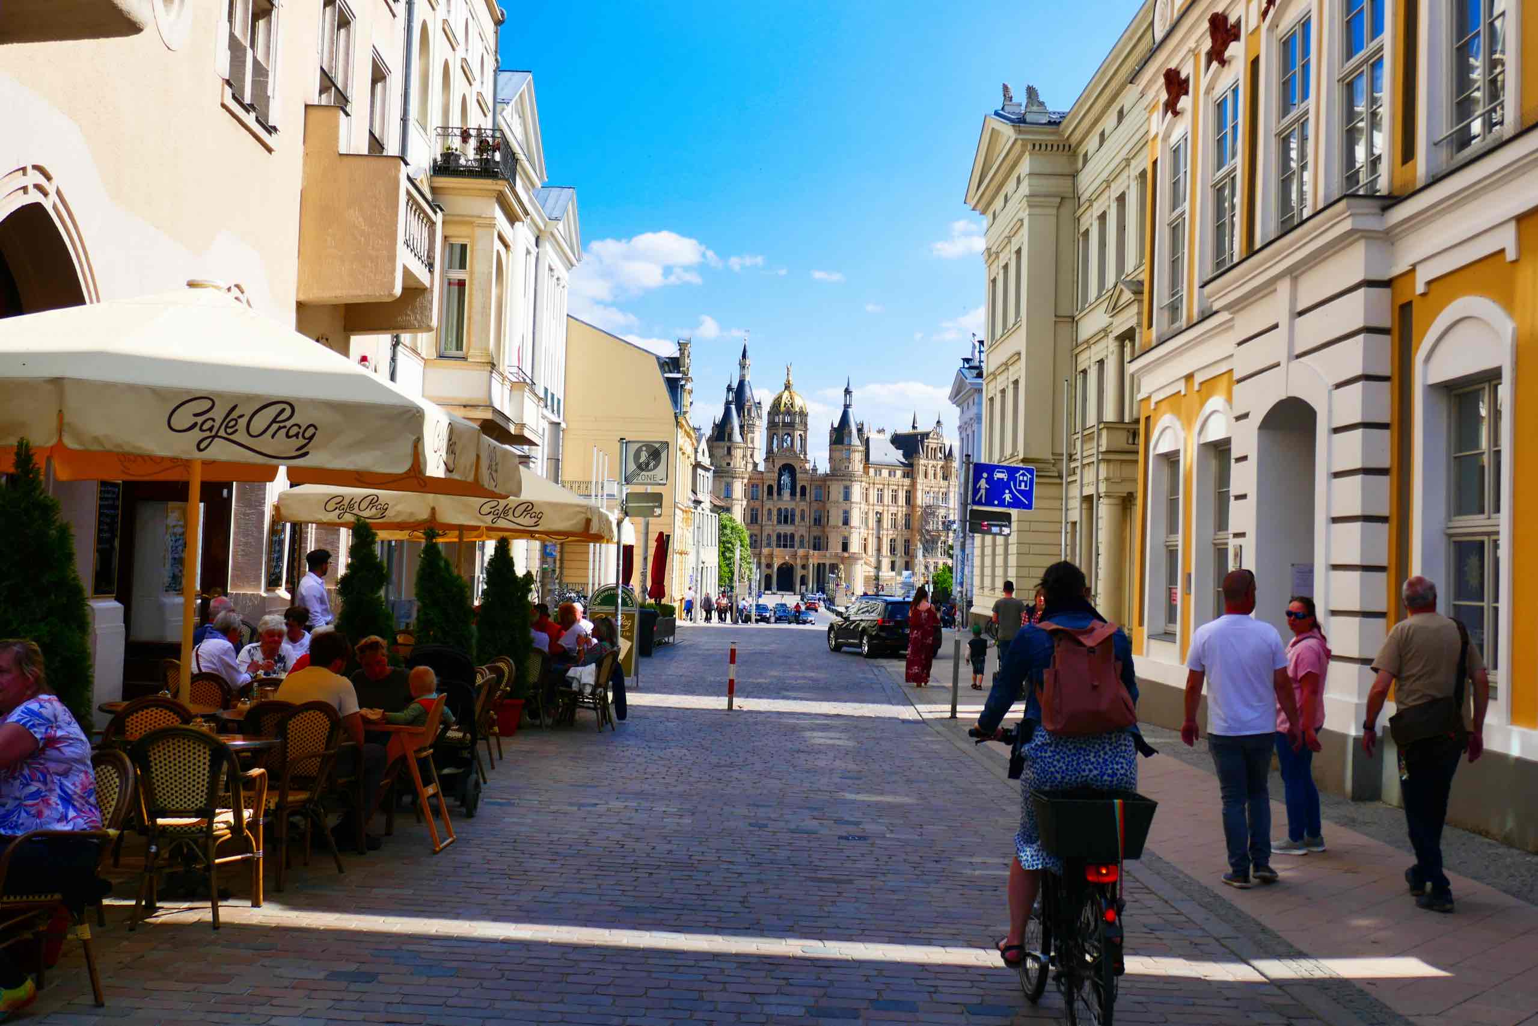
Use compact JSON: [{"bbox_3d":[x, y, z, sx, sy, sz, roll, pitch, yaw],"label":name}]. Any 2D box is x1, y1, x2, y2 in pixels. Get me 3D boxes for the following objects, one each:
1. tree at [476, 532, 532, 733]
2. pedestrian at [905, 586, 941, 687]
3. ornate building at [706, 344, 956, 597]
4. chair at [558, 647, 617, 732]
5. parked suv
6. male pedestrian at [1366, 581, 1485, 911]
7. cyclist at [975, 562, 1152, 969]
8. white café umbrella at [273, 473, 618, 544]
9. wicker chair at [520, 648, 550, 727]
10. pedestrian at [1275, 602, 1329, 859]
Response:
[{"bbox_3d":[-2.673,1.255,16.156,0.560,2.010,0.540,2,-3,0],"label":"tree"},{"bbox_3d":[2.554,2.049,26.239,0.560,1.680,0.420,2,-3,-2],"label":"pedestrian"},{"bbox_3d":[12.386,-11.551,400.923,82.000,64.000,70.000,2,-3,0],"label":"ornate building"},{"bbox_3d":[-1.933,1.885,16.930,0.560,0.870,0.470,0,-3,30],"label":"chair"},{"bbox_3d":[3.100,3.100,43.210,1.850,1.680,4.600,3,-3,-17],"label":"parked suv"},{"bbox_3d":[3.482,1.224,8.409,0.650,1.770,0.480,2,-3,6],"label":"male pedestrian"},{"bbox_3d":[1.011,0.912,5.587,0.560,1.460,0.800,2,-3,-2],"label":"cyclist"},{"bbox_3d":[-3.716,0.740,19.081,3.400,3.250,3.400,2,-3,-1],"label":"white café umbrella"},{"bbox_3d":[-2.543,1.867,16.980,0.470,0.870,0.550,1,-3,12],"label":"wicker chair"},{"bbox_3d":[3.407,1.354,10.155,0.380,1.660,0.460,2,-3,-7],"label":"pedestrian"}]

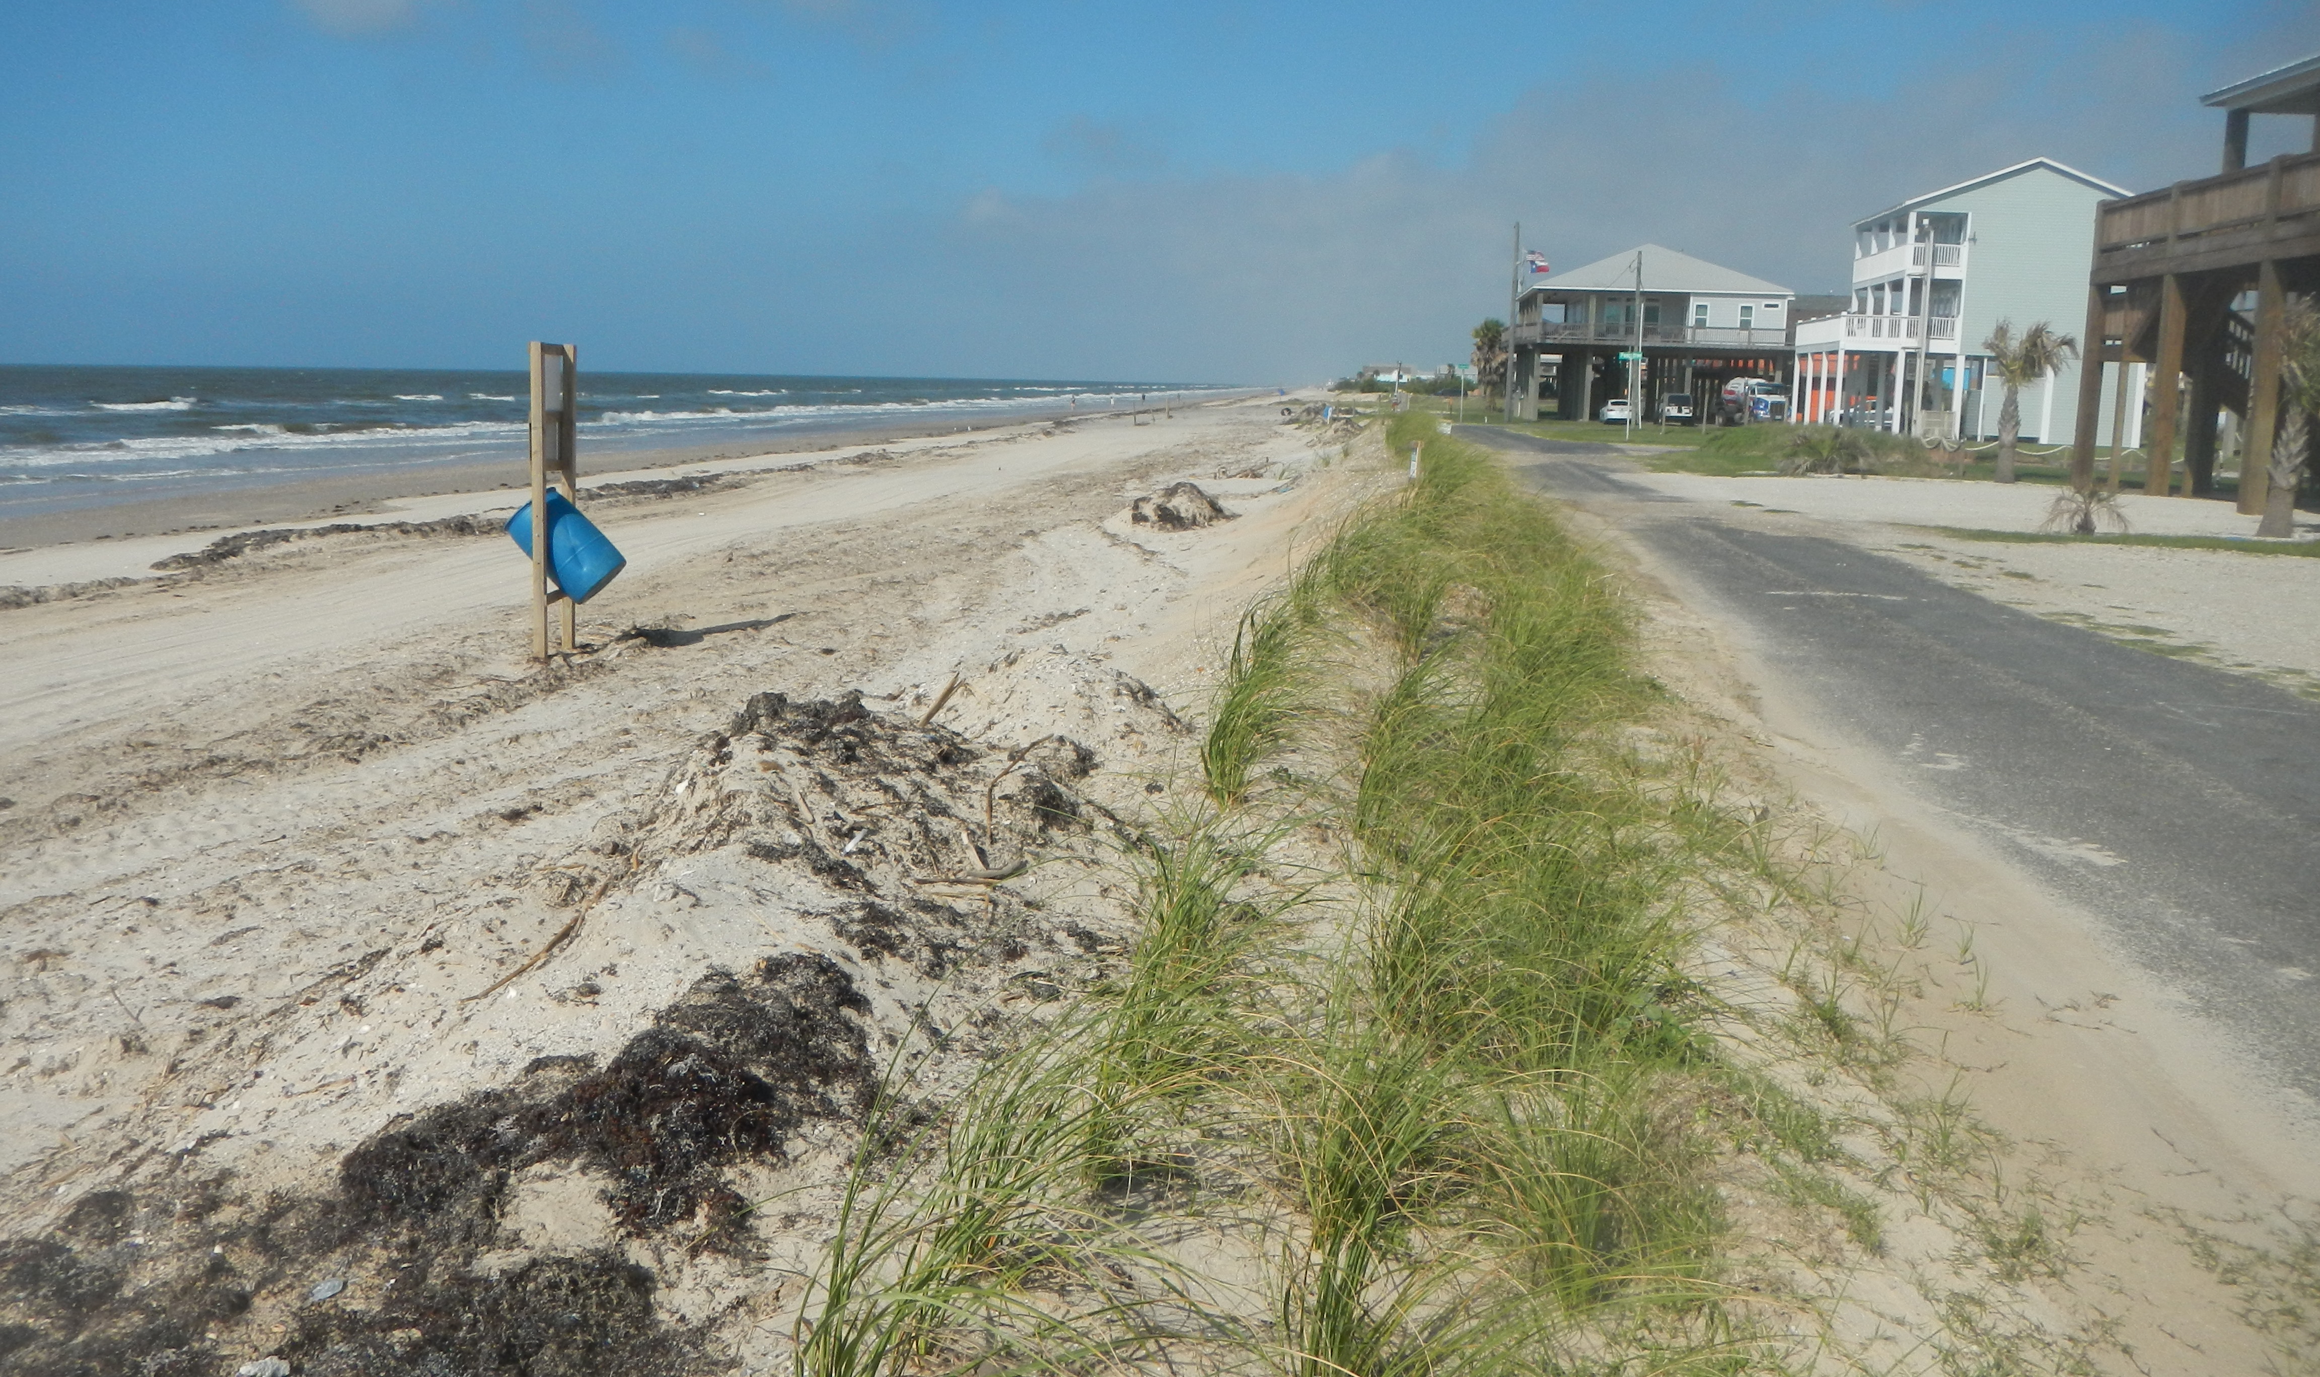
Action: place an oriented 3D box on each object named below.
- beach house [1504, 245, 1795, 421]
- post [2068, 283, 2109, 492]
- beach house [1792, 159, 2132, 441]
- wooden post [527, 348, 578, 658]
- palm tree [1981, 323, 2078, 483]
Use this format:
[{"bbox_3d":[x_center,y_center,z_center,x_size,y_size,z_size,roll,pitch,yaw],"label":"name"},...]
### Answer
[{"bbox_3d":[29.131,-21.314,112.751,14.800,10.400,13.000,2,9,5],"label":"beach house"},{"bbox_3d":[16.209,-5.266,32.710,0.300,3.600,0.300,2,9,7],"label":"post"},{"bbox_3d":[34.086,-16.165,78.515,12.300,11.200,10.300,3,9,9],"label":"beach house"},{"bbox_3d":[-5.259,-1.613,16.111,0.150,2.670,0.750,2,9,4],"label":"wooden post"},{"bbox_3d":[16.672,-5.511,36.000,1.850,3.150,1.850,3,9,10],"label":"palm tree"}]

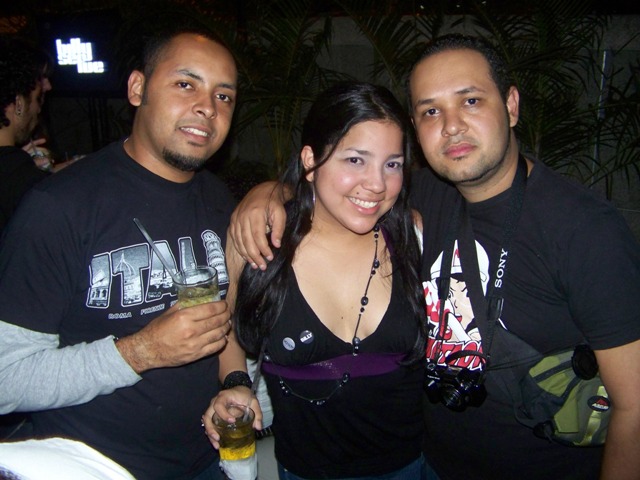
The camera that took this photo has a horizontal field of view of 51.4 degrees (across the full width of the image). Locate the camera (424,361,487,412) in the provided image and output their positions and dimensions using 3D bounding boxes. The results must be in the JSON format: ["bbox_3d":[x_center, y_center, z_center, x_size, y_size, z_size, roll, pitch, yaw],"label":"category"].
[{"bbox_3d":[0.231,0.249,1.130,0.106,0.075,0.078,9,39,8],"label":"camera"}]

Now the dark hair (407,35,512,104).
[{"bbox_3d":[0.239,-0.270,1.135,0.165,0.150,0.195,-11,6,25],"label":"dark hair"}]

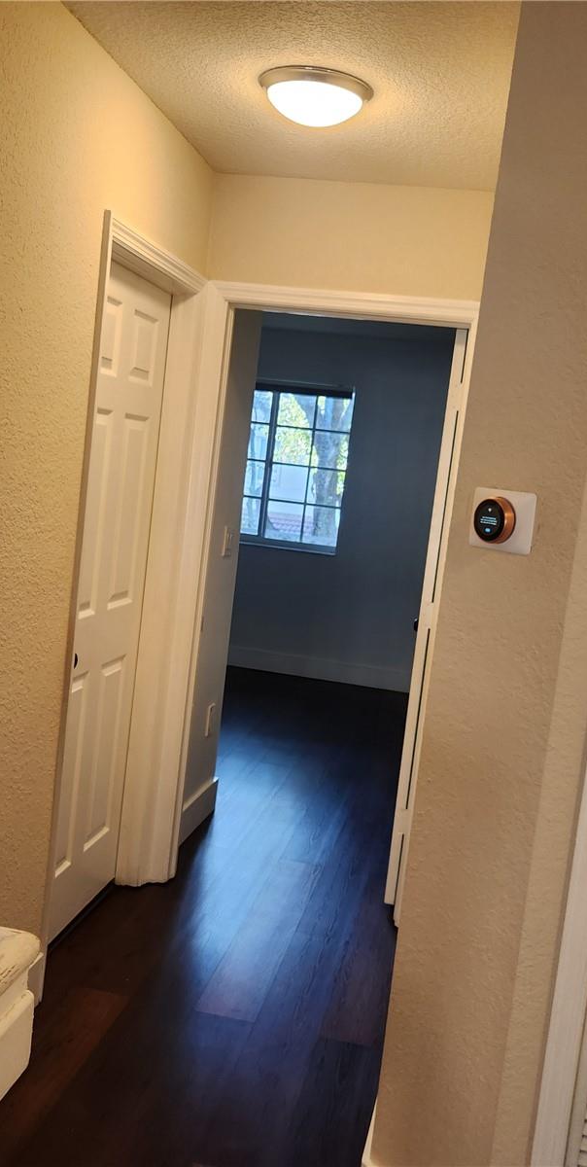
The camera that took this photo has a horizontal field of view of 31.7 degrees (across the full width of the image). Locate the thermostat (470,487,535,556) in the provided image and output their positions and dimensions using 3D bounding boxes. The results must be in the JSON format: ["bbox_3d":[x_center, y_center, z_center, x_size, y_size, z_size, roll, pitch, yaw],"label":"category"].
[{"bbox_3d":[0.358,-0.112,1.834,0.033,0.107,0.150,1,9,-35],"label":"thermostat"}]

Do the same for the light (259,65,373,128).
[{"bbox_3d":[0.052,-1.167,2.524,0.284,0.090,0.284,8,7,10],"label":"light"}]

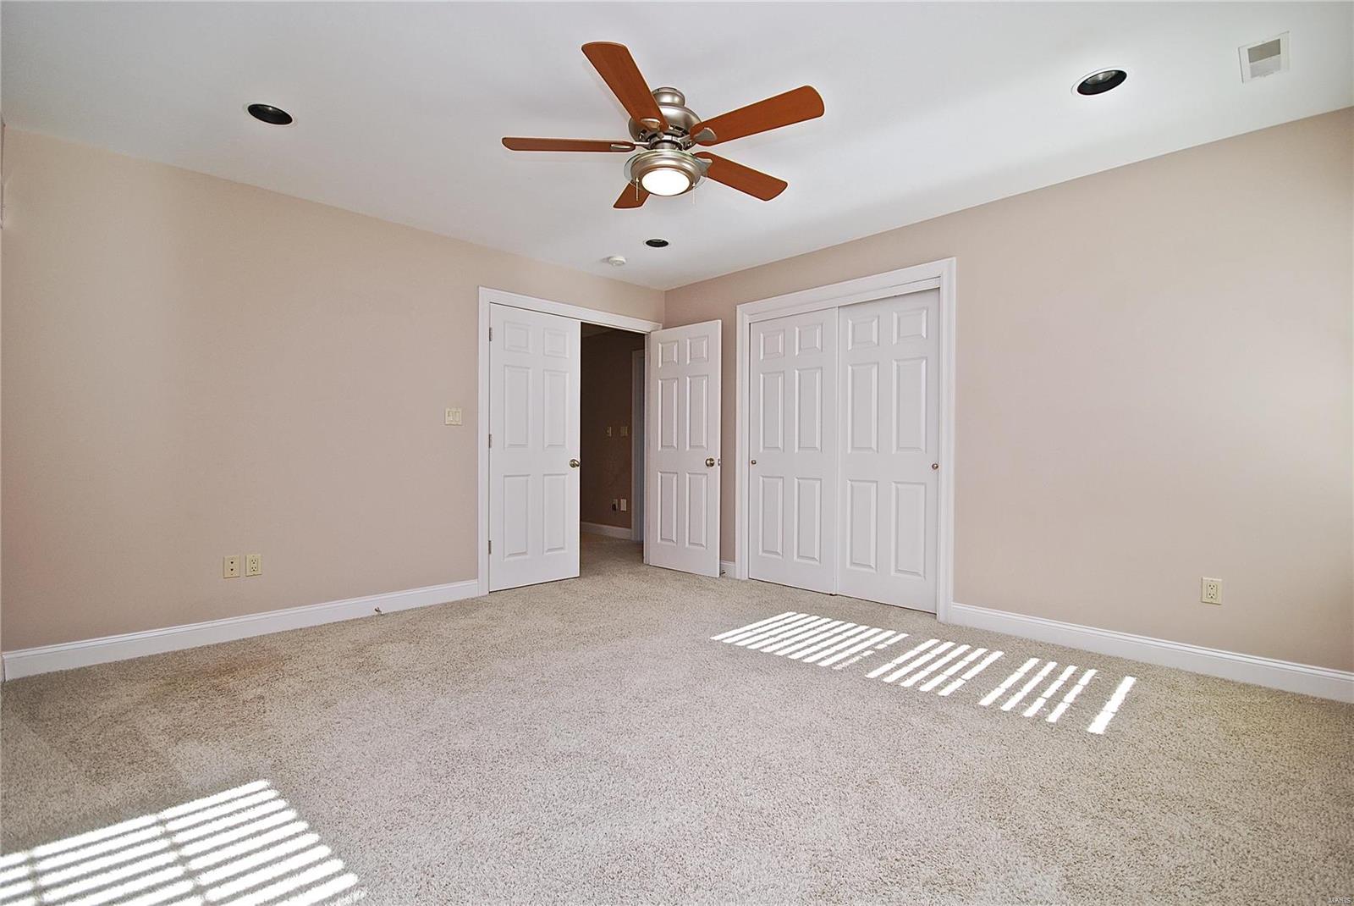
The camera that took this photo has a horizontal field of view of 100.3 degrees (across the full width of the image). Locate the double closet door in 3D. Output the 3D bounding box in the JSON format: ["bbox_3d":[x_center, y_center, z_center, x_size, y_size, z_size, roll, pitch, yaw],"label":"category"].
[{"bbox_3d":[1.120,-0.013,4.040,0.080,2.030,1.480,-1,1,-44],"label":"double closet door"}]

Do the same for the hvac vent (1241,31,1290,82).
[{"bbox_3d":[2.109,-1.413,2.026,0.280,0.020,0.125,-1,1,-44],"label":"hvac vent"}]

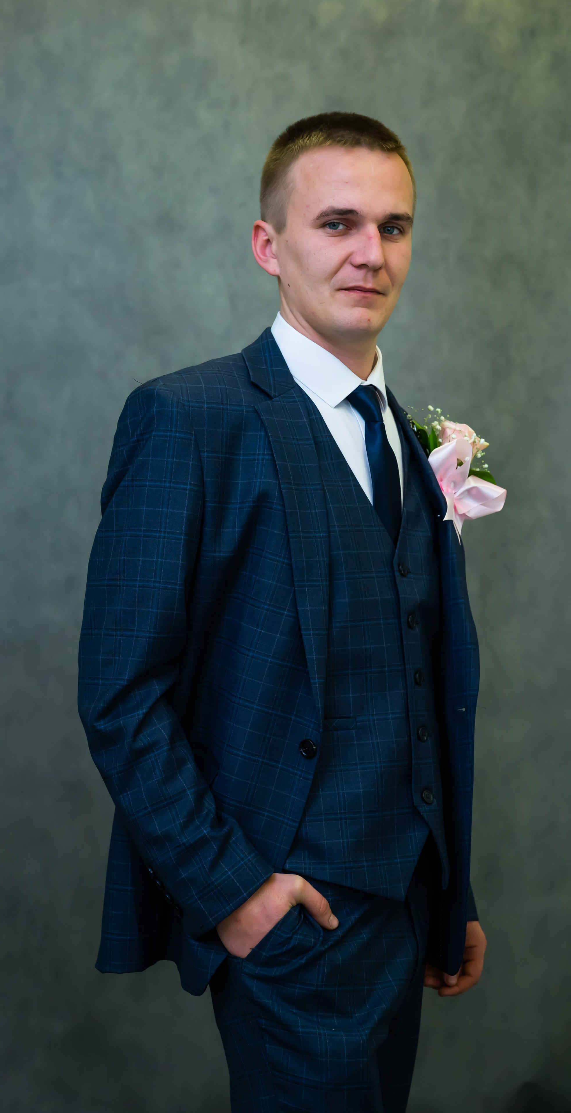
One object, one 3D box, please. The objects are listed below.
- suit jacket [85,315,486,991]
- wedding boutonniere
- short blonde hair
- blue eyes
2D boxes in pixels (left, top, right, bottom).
[{"bbox_3d":[0.005,0.107,2.210,0.340,0.725,0.560,0,0,43],"label":"suit jacket"},{"bbox_3d":[0.186,-0.091,2.145,0.075,0.145,0.100,0,0,43],"label":"wedding boutonniere"},{"bbox_3d":[0.053,-0.404,2.155,0.165,0.160,0.190,0,0,-29],"label":"short blonde hair"},{"bbox_3d":[0.081,-0.344,2.080,0.095,0.014,0.020,0,0,-28],"label":"blue eyes"}]

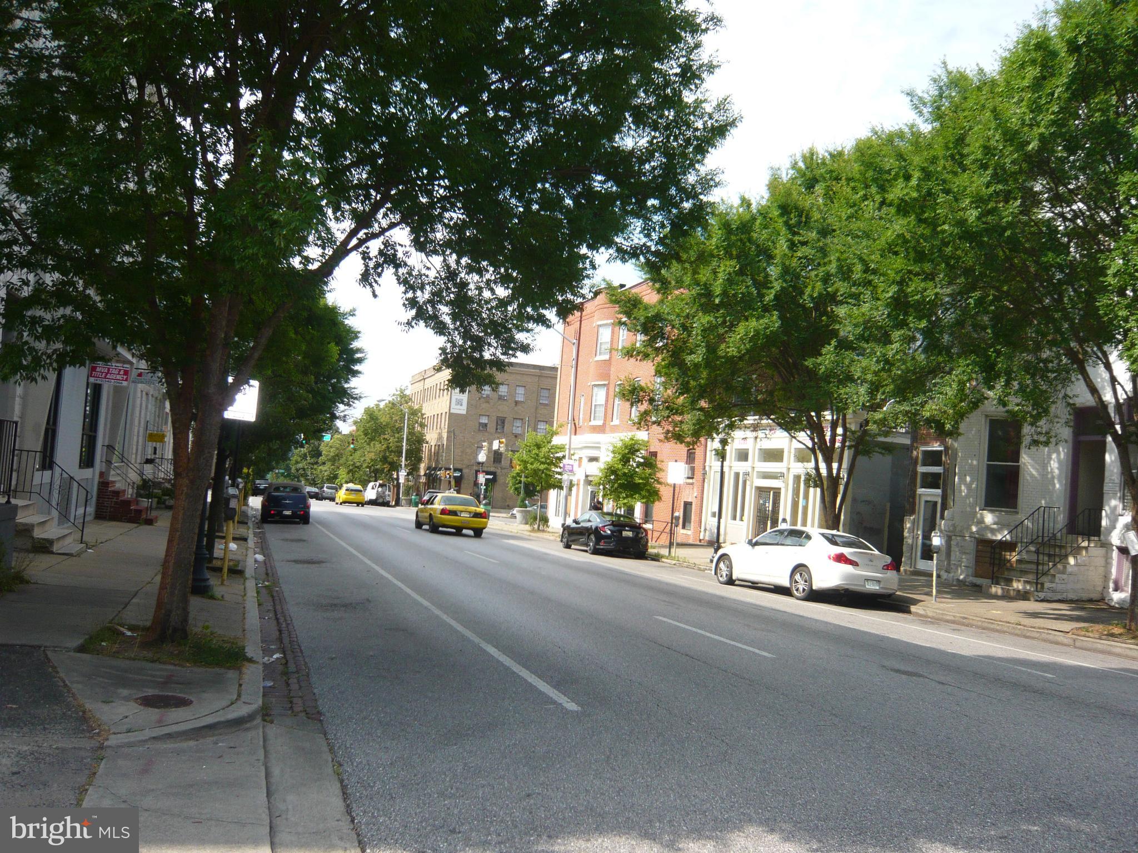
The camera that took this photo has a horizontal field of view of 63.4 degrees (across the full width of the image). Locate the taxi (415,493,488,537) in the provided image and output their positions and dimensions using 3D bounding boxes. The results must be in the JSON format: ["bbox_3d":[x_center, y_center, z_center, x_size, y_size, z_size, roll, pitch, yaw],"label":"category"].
[{"bbox_3d":[-4.458,3.237,34.374,1.980,1.500,5.380,5,-4,-19],"label":"taxi"}]

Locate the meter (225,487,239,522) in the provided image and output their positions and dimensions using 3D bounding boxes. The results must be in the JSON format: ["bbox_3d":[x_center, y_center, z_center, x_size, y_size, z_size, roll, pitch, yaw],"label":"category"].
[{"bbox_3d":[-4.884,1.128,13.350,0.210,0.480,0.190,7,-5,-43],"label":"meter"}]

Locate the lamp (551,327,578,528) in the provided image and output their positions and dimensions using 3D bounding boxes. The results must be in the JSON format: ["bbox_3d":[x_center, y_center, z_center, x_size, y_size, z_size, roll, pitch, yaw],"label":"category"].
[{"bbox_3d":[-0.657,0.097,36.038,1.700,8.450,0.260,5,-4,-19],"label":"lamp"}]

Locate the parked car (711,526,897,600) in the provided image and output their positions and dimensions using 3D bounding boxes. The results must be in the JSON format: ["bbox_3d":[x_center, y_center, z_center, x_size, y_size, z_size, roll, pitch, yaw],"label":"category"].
[{"bbox_3d":[4.906,2.823,19.669,1.780,1.450,4.760,5,-4,-20],"label":"parked car"}]

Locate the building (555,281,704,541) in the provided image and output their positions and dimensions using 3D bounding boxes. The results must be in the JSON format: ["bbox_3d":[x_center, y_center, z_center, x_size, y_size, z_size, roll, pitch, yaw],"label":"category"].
[{"bbox_3d":[7.028,-0.256,43.180,11.000,11.100,13.421,6,-4,-26],"label":"building"}]

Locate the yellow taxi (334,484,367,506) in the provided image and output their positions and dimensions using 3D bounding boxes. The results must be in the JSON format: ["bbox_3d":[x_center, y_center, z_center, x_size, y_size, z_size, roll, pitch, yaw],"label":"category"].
[{"bbox_3d":[-15.417,4.786,65.074,1.740,1.500,4.460,5,-4,-19],"label":"yellow taxi"}]

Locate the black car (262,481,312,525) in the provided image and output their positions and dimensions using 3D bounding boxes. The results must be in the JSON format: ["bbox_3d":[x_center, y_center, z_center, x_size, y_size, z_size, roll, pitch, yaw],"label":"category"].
[{"bbox_3d":[-10.993,2.939,35.776,1.710,1.540,4.290,5,-4,-19],"label":"black car"}]

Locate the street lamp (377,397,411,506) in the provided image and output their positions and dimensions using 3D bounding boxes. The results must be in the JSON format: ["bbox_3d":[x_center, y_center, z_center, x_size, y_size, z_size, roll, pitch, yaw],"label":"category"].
[{"bbox_3d":[-13.952,1.983,72.427,2.400,8.500,0.280,5,-4,-19],"label":"street lamp"}]

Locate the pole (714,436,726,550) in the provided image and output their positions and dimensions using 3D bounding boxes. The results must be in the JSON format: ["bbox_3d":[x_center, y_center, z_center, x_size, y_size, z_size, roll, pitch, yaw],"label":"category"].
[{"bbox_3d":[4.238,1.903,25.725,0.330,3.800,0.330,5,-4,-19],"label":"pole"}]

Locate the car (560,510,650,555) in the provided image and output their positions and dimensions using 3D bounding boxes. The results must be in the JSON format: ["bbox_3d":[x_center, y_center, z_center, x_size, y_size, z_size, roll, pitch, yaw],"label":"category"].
[{"bbox_3d":[1.098,3.366,29.626,1.800,1.400,4.500,5,-4,-18],"label":"car"}]

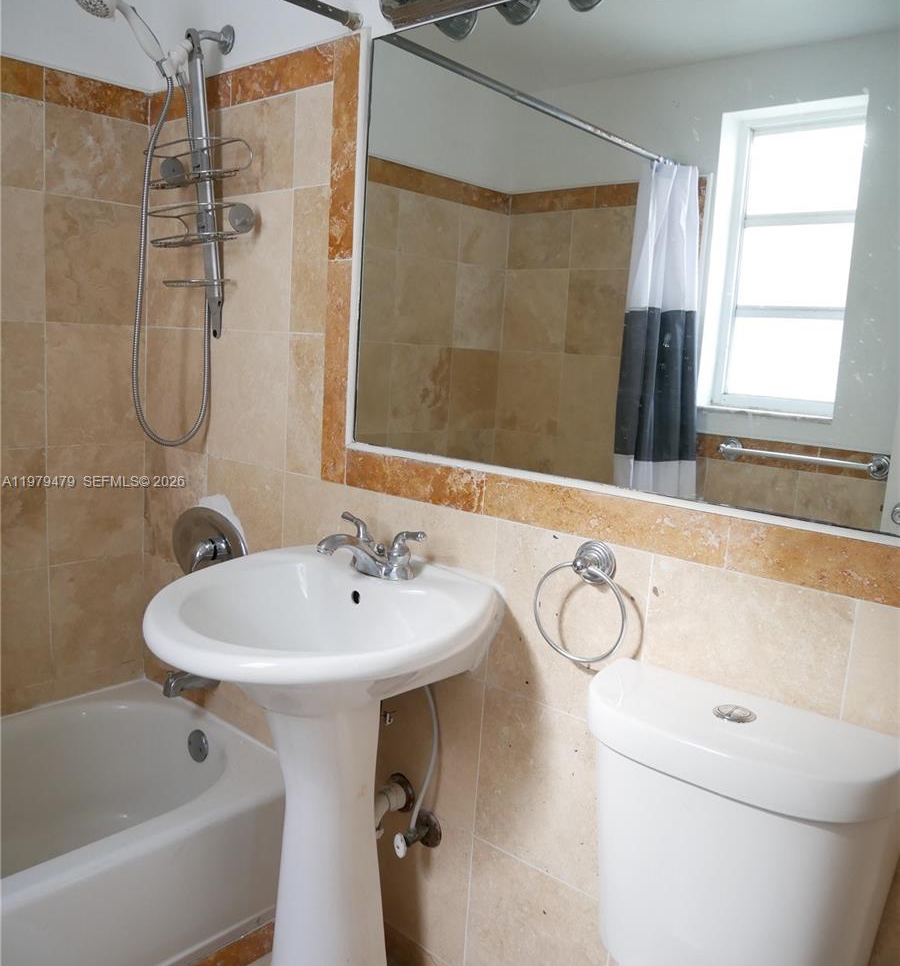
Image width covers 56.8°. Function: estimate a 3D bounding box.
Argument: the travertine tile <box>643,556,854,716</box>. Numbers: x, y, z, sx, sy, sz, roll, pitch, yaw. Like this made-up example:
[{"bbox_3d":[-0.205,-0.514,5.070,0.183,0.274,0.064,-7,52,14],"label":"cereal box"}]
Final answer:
[{"bbox_3d":[0.424,0.284,1.224,0.300,0.309,0.012,11,12,40],"label":"travertine tile"}]

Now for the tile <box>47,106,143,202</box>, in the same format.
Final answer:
[{"bbox_3d":[-0.876,-0.807,2.062,0.012,0.202,0.258,11,12,40],"label":"tile"}]

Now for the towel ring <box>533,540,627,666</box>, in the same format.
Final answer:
[{"bbox_3d":[0.217,0.192,1.357,0.170,0.190,0.062,11,11,40],"label":"towel ring"}]

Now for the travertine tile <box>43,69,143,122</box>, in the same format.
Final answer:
[{"bbox_3d":[-0.868,-0.945,2.040,0.012,0.077,0.258,11,12,40],"label":"travertine tile"}]

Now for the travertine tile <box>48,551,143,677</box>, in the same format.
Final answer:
[{"bbox_3d":[-0.957,0.360,2.263,0.252,0.306,0.012,-5,13,-44],"label":"travertine tile"}]

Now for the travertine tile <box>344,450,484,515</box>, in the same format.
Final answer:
[{"bbox_3d":[-0.073,-0.007,1.641,0.374,0.076,0.012,11,12,39],"label":"travertine tile"}]

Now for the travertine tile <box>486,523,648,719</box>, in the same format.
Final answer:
[{"bbox_3d":[0.193,0.241,1.431,0.304,0.307,0.010,11,11,40],"label":"travertine tile"}]

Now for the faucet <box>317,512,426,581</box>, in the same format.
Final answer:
[{"bbox_3d":[-0.169,0.124,1.542,0.220,0.091,0.185,11,12,39],"label":"faucet"}]

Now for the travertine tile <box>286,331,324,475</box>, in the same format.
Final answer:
[{"bbox_3d":[-0.316,-0.170,1.832,0.117,0.306,0.012,11,12,39],"label":"travertine tile"}]

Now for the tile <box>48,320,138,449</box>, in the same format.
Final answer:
[{"bbox_3d":[-0.916,-0.255,2.163,0.010,0.309,0.261,11,11,40],"label":"tile"}]

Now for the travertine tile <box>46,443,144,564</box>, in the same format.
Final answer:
[{"bbox_3d":[-0.937,0.055,2.213,0.252,0.306,0.012,-5,13,-44],"label":"travertine tile"}]

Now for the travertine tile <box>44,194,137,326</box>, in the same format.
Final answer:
[{"bbox_3d":[-0.897,-0.554,2.114,0.252,0.306,0.012,-5,13,-44],"label":"travertine tile"}]

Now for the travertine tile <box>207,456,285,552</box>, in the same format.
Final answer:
[{"bbox_3d":[-0.496,0.107,2.016,0.304,0.307,0.010,11,11,40],"label":"travertine tile"}]

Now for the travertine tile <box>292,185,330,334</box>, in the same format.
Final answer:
[{"bbox_3d":[-0.293,-0.470,1.769,0.118,0.306,0.012,11,12,40],"label":"travertine tile"}]

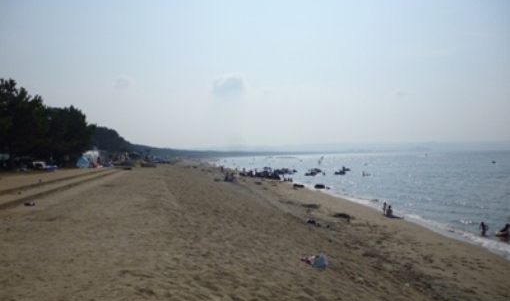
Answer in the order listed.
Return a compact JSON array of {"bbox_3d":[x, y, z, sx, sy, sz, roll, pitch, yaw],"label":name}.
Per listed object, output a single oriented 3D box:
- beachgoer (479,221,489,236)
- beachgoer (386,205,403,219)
[{"bbox_3d":[12.624,4.420,22.800,0.430,0.950,0.300,-1,0,41],"label":"beachgoer"},{"bbox_3d":[9.716,4.262,28.600,1.020,0.870,0.500,0,0,-16],"label":"beachgoer"}]

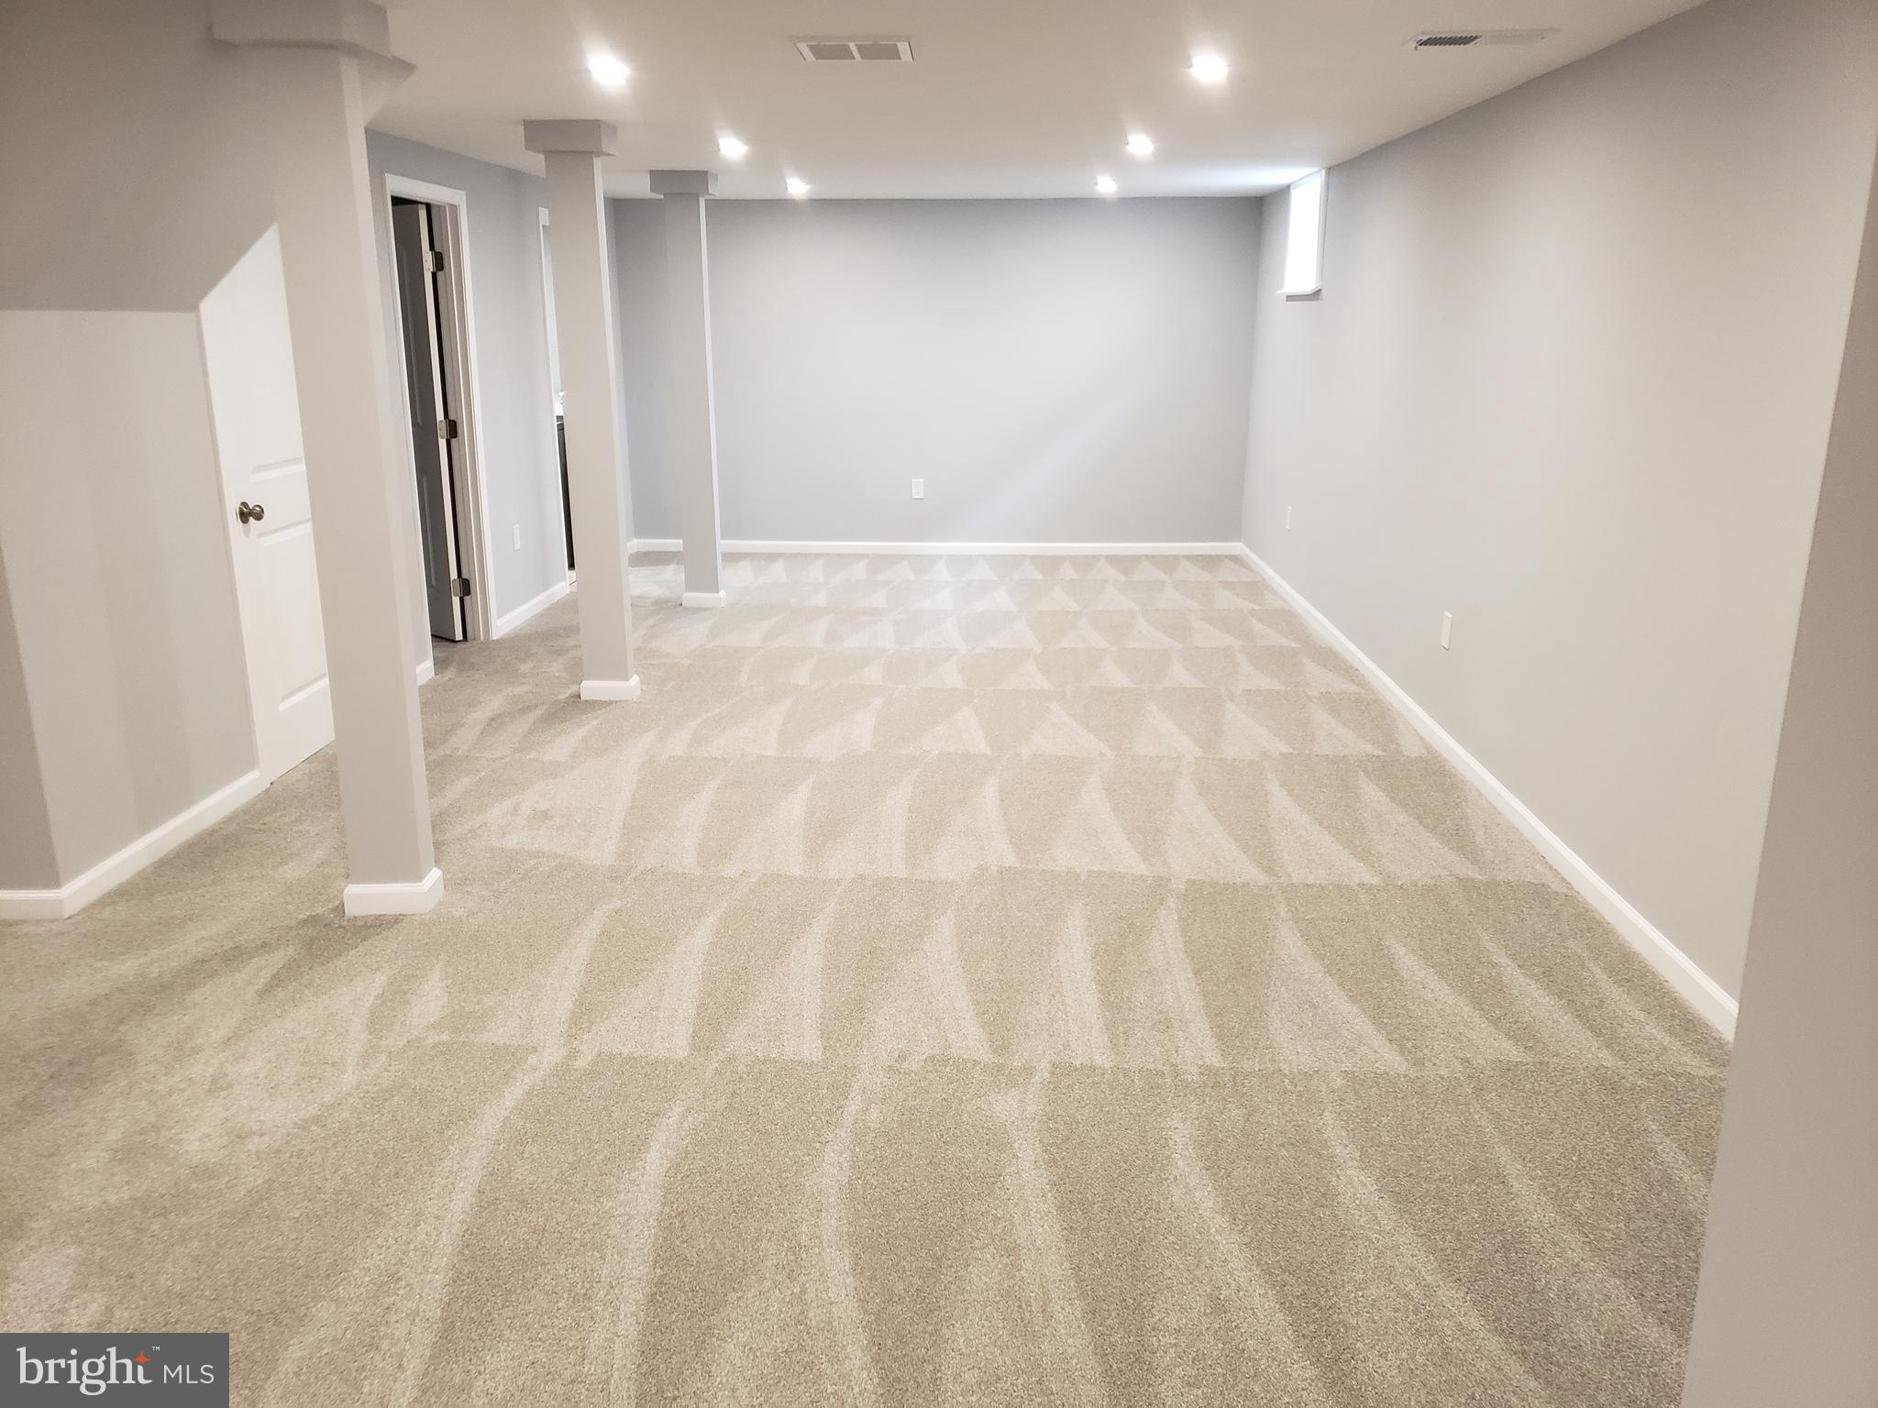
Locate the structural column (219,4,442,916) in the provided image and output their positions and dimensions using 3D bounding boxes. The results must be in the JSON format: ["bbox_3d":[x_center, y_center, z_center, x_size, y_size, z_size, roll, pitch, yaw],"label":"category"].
[{"bbox_3d":[-1.501,-0.545,3.584,0.300,2.272,0.200,1,15,2],"label":"structural column"}]

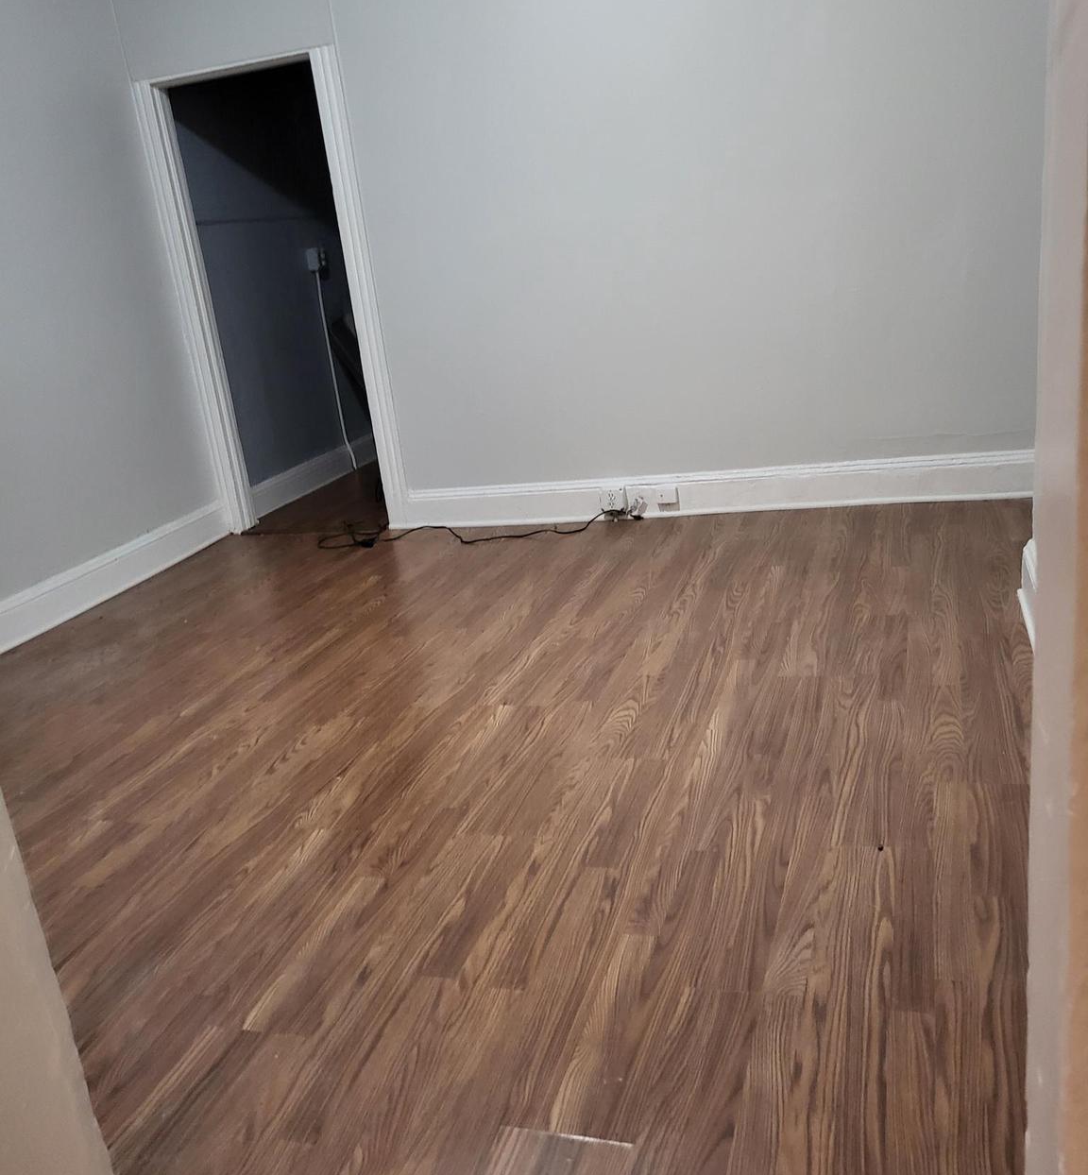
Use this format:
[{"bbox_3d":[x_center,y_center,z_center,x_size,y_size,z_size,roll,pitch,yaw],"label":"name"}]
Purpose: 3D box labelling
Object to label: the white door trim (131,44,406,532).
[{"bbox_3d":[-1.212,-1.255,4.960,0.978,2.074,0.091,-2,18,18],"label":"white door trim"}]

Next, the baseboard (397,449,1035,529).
[{"bbox_3d":[0.668,-0.406,4.651,2.731,0.188,0.033,-2,18,18],"label":"baseboard"}]

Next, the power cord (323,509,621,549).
[{"bbox_3d":[-0.344,-0.277,4.891,1.398,0.050,0.450,-2,18,18],"label":"power cord"}]

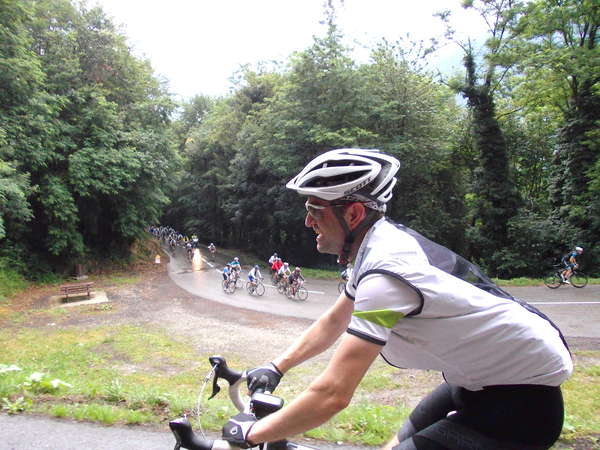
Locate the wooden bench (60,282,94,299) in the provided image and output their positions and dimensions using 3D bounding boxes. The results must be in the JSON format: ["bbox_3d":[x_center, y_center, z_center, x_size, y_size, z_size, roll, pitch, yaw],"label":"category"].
[{"bbox_3d":[-12.534,3.718,27.277,1.750,0.780,0.600,-4,4,-23],"label":"wooden bench"}]

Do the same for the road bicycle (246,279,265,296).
[{"bbox_3d":[-2.372,3.228,25.770,0.440,1.000,1.680,-5,4,-38],"label":"road bicycle"}]

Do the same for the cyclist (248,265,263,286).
[{"bbox_3d":[-2.372,2.831,25.637,0.500,1.470,0.850,-5,4,-38],"label":"cyclist"}]

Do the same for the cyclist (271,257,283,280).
[{"bbox_3d":[-1.359,2.664,28.424,0.500,1.470,0.850,-4,4,-28],"label":"cyclist"}]

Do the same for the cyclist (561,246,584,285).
[{"bbox_3d":[10.853,1.650,19.326,0.850,1.470,0.500,-2,3,5],"label":"cyclist"}]

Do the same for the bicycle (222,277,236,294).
[{"bbox_3d":[-3.839,3.200,26.170,0.440,1.000,1.680,-5,4,-32],"label":"bicycle"}]

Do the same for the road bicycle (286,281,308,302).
[{"bbox_3d":[-0.158,3.257,24.270,0.440,1.000,1.680,-6,5,-42],"label":"road bicycle"}]

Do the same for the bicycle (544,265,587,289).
[{"bbox_3d":[10.631,2.044,19.370,1.680,1.000,0.440,-2,3,5],"label":"bicycle"}]

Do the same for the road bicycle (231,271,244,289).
[{"bbox_3d":[-3.660,3.093,27.770,0.440,1.000,1.680,-5,4,-33],"label":"road bicycle"}]

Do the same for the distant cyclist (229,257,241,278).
[{"bbox_3d":[-3.688,2.619,27.430,0.500,1.470,0.850,-5,4,-33],"label":"distant cyclist"}]

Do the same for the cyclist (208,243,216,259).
[{"bbox_3d":[-8.154,2.369,44.812,0.500,1.470,0.850,-3,4,-15],"label":"cyclist"}]

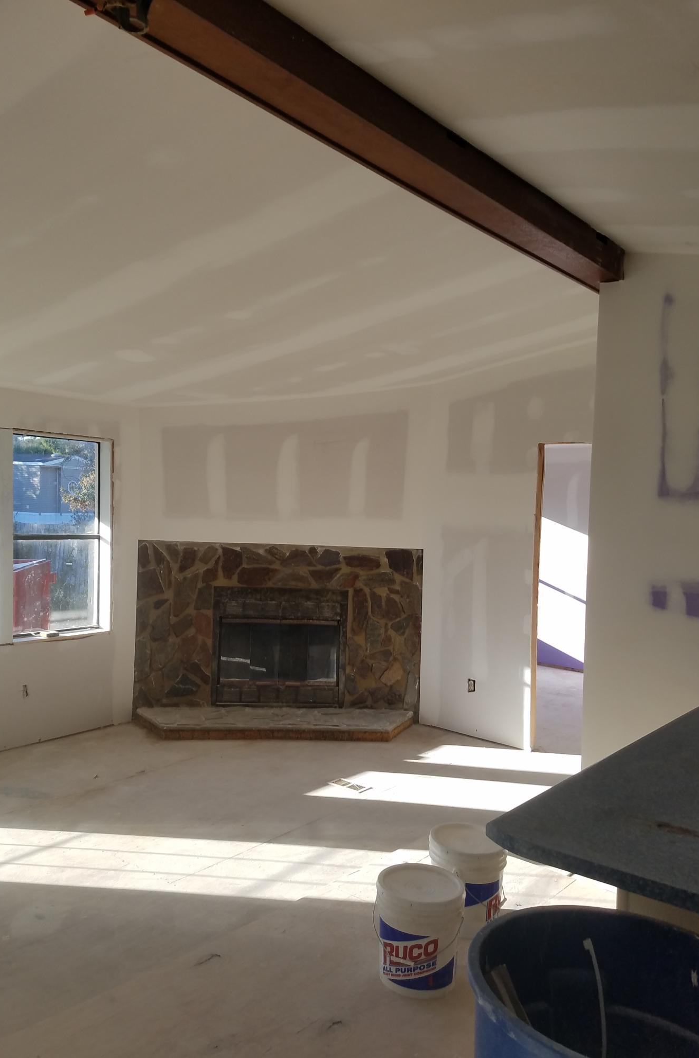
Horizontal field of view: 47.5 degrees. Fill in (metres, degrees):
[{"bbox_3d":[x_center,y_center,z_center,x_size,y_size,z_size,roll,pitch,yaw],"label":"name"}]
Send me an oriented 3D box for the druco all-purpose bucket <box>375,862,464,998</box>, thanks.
[{"bbox_3d":[0.240,1.381,2.740,0.307,0.335,0.307,2,1,0],"label":"druco all-purpose bucket"}]

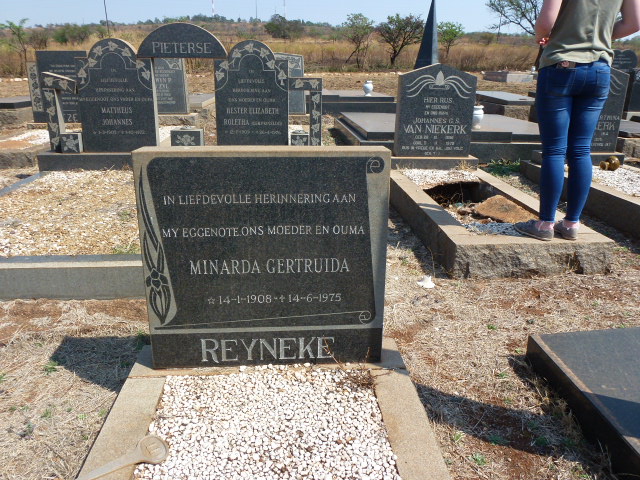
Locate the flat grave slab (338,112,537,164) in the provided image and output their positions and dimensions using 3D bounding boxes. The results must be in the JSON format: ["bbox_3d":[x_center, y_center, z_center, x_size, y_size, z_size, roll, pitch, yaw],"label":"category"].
[{"bbox_3d":[1.630,-1.511,6.846,2.494,0.355,2.306,-1,21,-4],"label":"flat grave slab"}]

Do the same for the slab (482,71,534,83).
[{"bbox_3d":[7.710,-6.700,19.764,1.043,0.287,2.400,-1,21,-4],"label":"slab"}]

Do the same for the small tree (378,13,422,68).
[{"bbox_3d":[6.359,-15.940,38.449,3.536,3.802,3.346,-1,21,-4],"label":"small tree"}]

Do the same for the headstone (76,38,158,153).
[{"bbox_3d":[-1.895,-1.320,4.453,0.700,0.996,0.115,-1,18,-4],"label":"headstone"}]

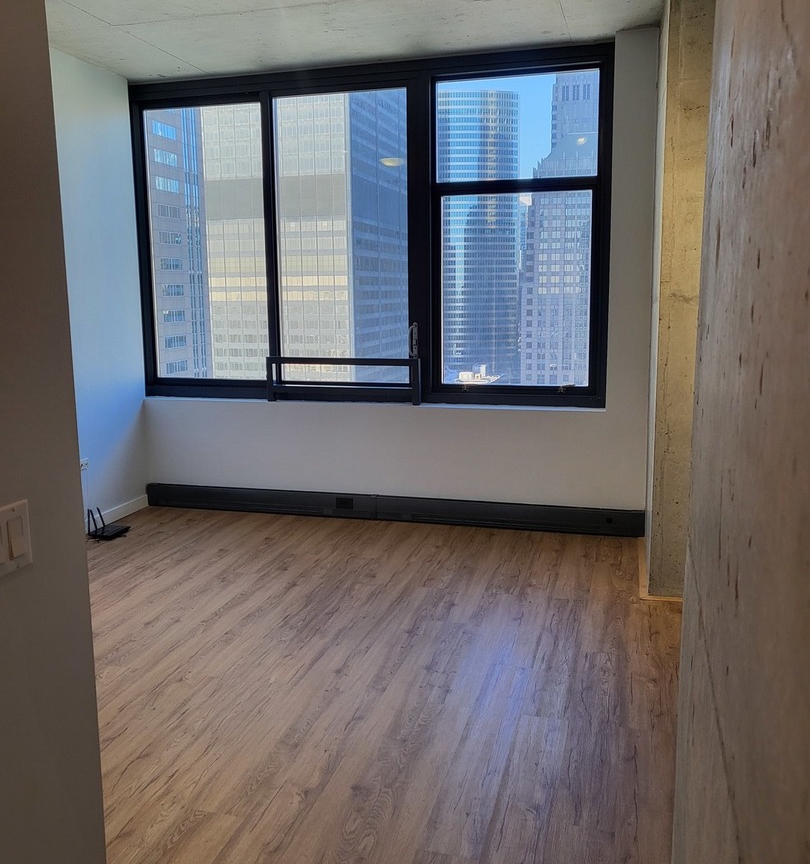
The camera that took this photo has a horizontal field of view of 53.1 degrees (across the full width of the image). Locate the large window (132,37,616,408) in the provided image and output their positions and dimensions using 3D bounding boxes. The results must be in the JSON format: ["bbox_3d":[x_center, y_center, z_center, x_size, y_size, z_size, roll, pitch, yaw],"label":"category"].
[{"bbox_3d":[-0.318,-1.297,5.421,3.277,2.191,0.128,2,9,15],"label":"large window"}]

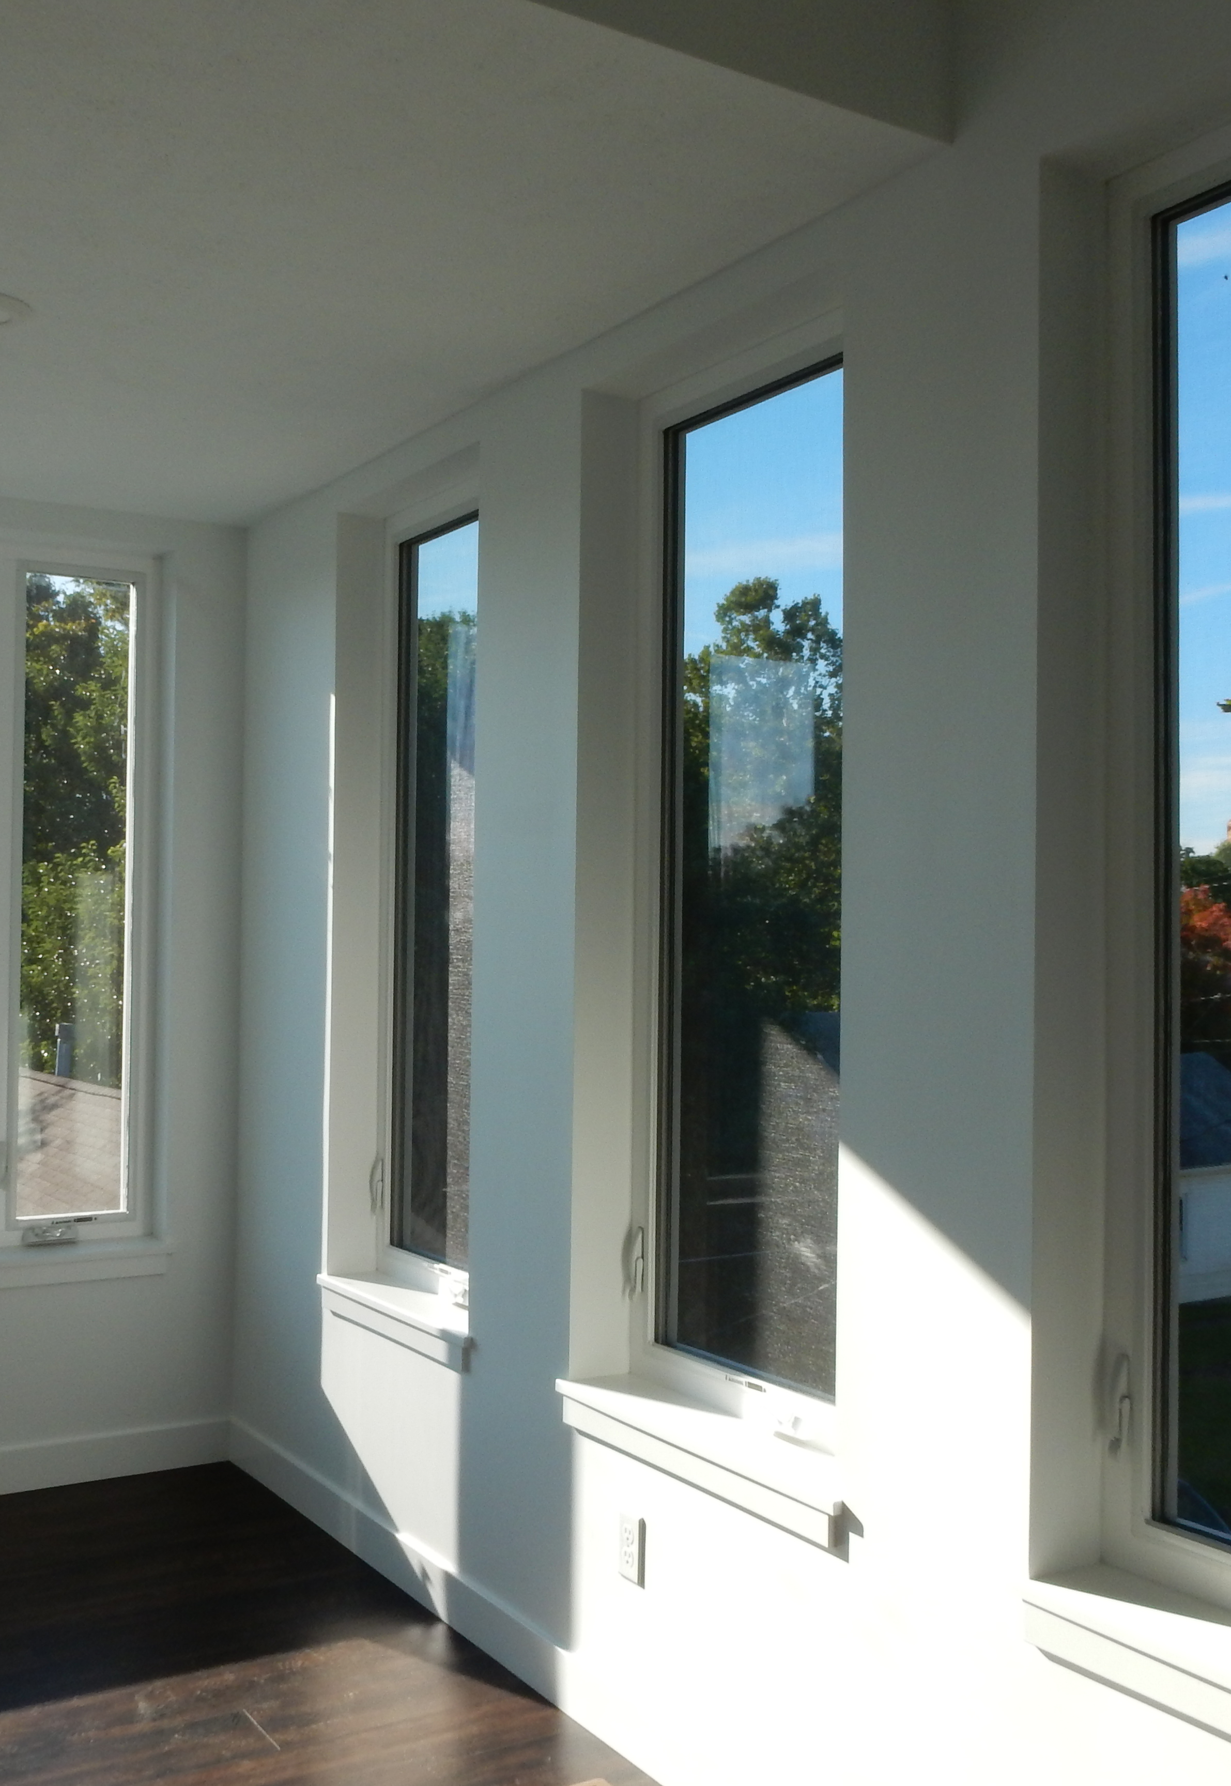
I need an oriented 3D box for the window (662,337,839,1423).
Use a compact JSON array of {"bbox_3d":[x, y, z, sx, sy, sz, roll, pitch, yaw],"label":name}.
[{"bbox_3d":[0.266,-0.024,2.942,0.062,1.700,0.597,2,-2,-32],"label":"window"}]

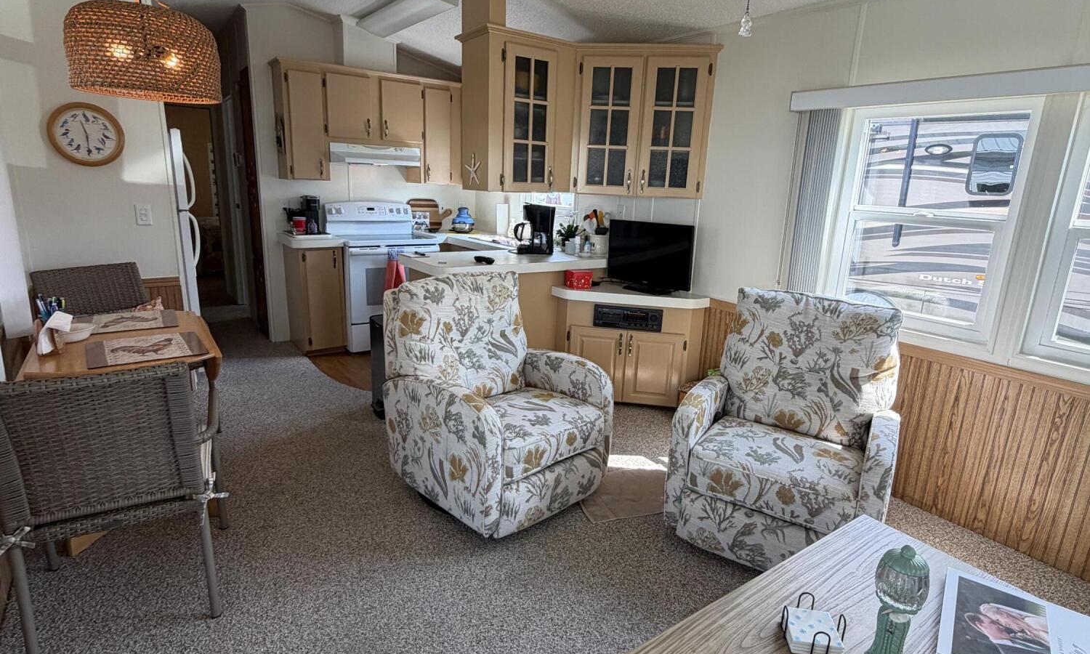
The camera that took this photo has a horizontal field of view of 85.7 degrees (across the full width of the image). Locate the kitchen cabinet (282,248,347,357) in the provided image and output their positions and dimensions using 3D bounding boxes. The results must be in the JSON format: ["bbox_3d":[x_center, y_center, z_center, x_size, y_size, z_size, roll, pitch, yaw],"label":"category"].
[{"bbox_3d":[-1.886,-0.253,4.821,0.345,0.870,0.590,-8,17,-35],"label":"kitchen cabinet"}]

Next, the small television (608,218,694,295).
[{"bbox_3d":[0.659,-0.447,3.740,0.620,0.420,0.180,15,19,43],"label":"small television"}]

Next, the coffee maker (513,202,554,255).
[{"bbox_3d":[-0.082,-0.734,4.338,0.280,0.360,0.200,3,14,2],"label":"coffee maker"}]

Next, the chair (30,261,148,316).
[{"bbox_3d":[-2.349,0.138,3.179,0.600,0.870,0.560,15,19,42],"label":"chair"}]

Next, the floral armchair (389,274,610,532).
[{"bbox_3d":[-0.226,0.273,2.767,0.870,0.980,0.760,16,19,42],"label":"floral armchair"}]

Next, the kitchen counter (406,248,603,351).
[{"bbox_3d":[-0.237,-0.039,4.119,1.350,0.914,0.670,-8,17,-35],"label":"kitchen counter"}]

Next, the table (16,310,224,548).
[{"bbox_3d":[-1.702,0.412,2.472,0.600,0.740,0.850,-8,18,-35],"label":"table"}]

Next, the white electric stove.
[{"bbox_3d":[-1.401,-0.453,5.056,0.760,1.180,0.680,-8,17,-35],"label":"white electric stove"}]

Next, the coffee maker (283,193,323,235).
[{"bbox_3d":[-1.936,-0.896,4.695,0.270,0.320,0.260,-8,18,-35],"label":"coffee maker"}]

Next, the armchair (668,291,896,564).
[{"bbox_3d":[1.038,0.402,2.463,0.760,0.980,0.860,11,17,30],"label":"armchair"}]

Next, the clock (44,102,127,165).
[{"bbox_3d":[-2.503,-1.049,3.214,0.345,0.345,0.050,-8,17,-35],"label":"clock"}]

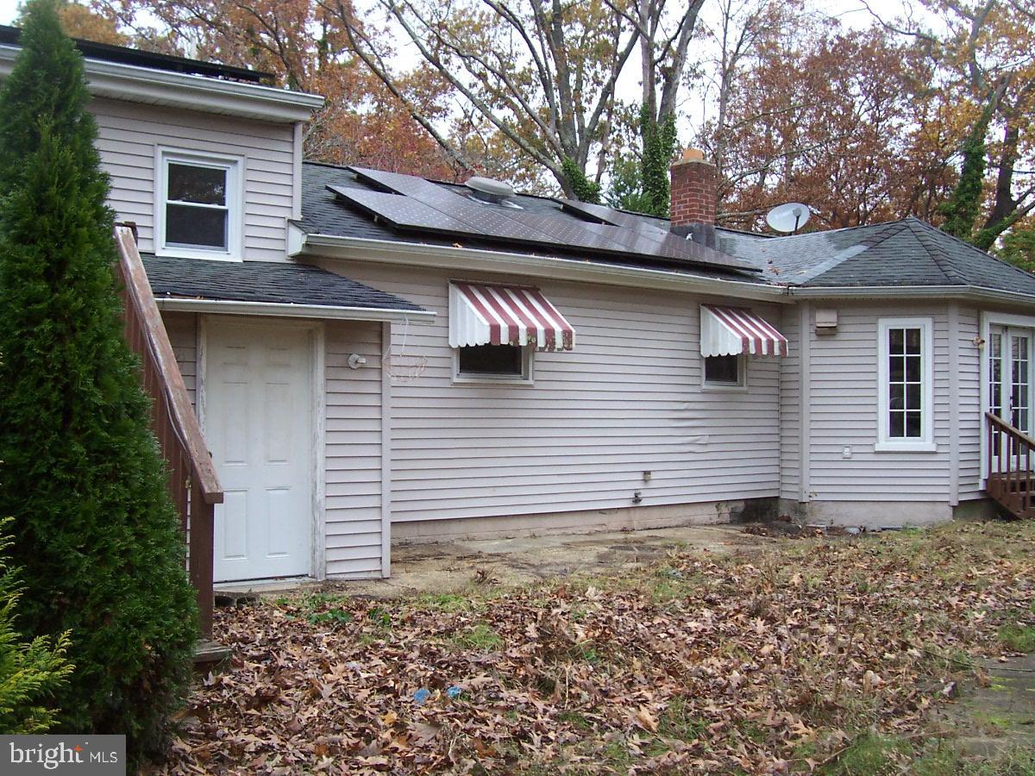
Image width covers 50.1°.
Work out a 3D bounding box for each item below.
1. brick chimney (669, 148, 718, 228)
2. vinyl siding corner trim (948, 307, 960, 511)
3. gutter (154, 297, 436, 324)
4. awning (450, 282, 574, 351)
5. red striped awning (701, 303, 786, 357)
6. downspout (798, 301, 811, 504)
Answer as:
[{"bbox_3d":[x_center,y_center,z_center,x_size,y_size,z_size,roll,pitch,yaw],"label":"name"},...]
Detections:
[{"bbox_3d":[2.429,-2.740,15.246,0.430,1.117,0.430,1,-2,-37],"label":"brick chimney"},{"bbox_3d":[5.440,0.199,13.790,0.115,2.540,0.090,0,-2,-9],"label":"vinyl siding corner trim"},{"bbox_3d":[-1.556,-0.555,8.120,2.185,0.100,0.115,0,-1,-36],"label":"gutter"},{"bbox_3d":[-0.028,-0.728,11.242,1.127,0.669,0.620,1,-2,-37],"label":"awning"},{"bbox_3d":[2.780,-0.695,13.457,0.892,0.623,0.600,1,-2,-37],"label":"red striped awning"},{"bbox_3d":[3.648,0.181,14.060,0.140,2.560,0.090,0,-2,15],"label":"downspout"}]

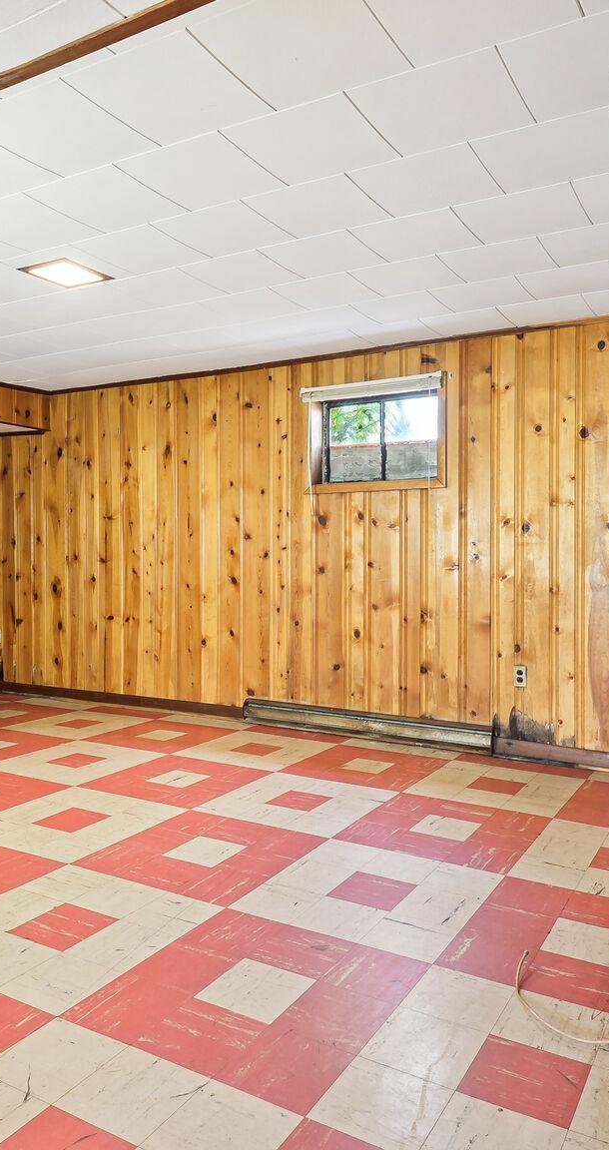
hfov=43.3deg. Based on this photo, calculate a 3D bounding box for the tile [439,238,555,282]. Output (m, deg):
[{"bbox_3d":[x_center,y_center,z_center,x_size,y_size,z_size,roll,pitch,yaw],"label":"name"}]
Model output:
[{"bbox_3d":[0.839,-1.354,3.290,0.410,0.018,0.405,1,2,30],"label":"tile"}]

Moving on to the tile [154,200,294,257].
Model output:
[{"bbox_3d":[-0.304,-1.337,2.974,0.411,0.020,0.403,1,2,30],"label":"tile"}]

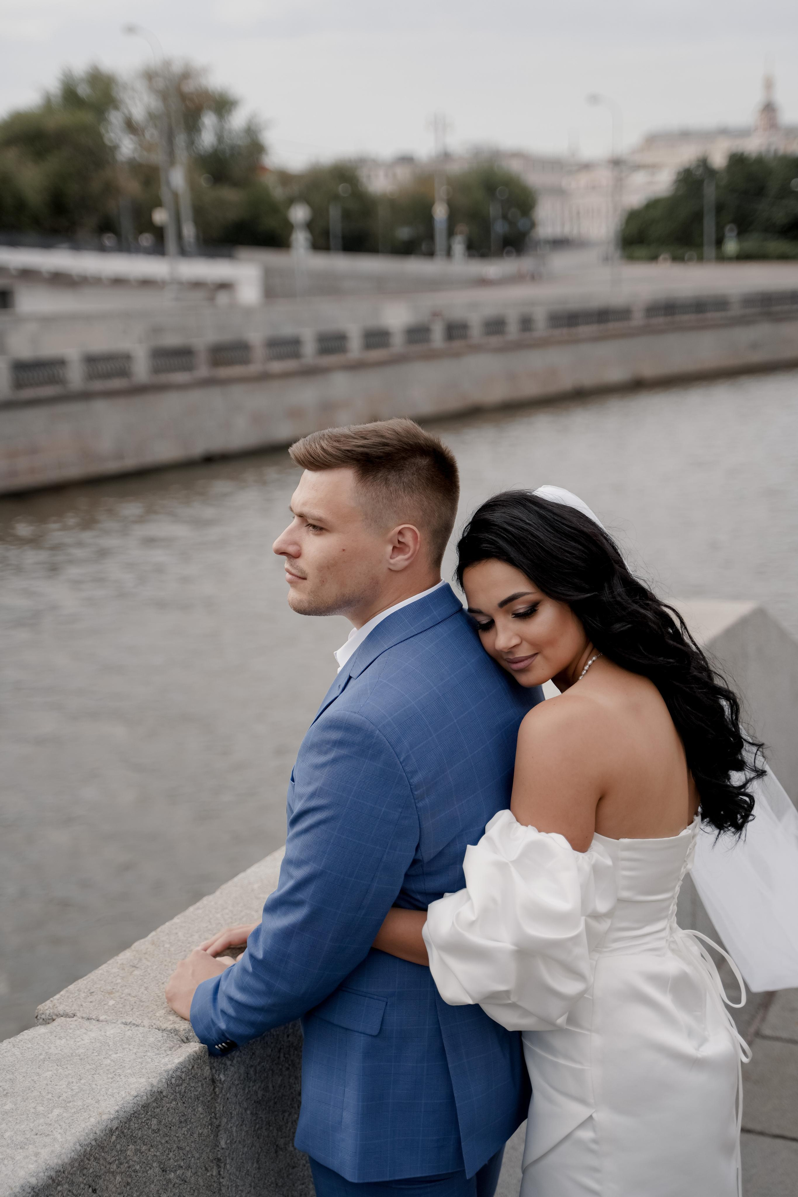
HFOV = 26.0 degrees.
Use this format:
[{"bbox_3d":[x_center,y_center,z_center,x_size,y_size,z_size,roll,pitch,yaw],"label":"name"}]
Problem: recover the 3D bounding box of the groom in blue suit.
[{"bbox_3d":[0.019,0.650,2.432,0.485,1.820,0.510,6,14,31],"label":"groom in blue suit"}]

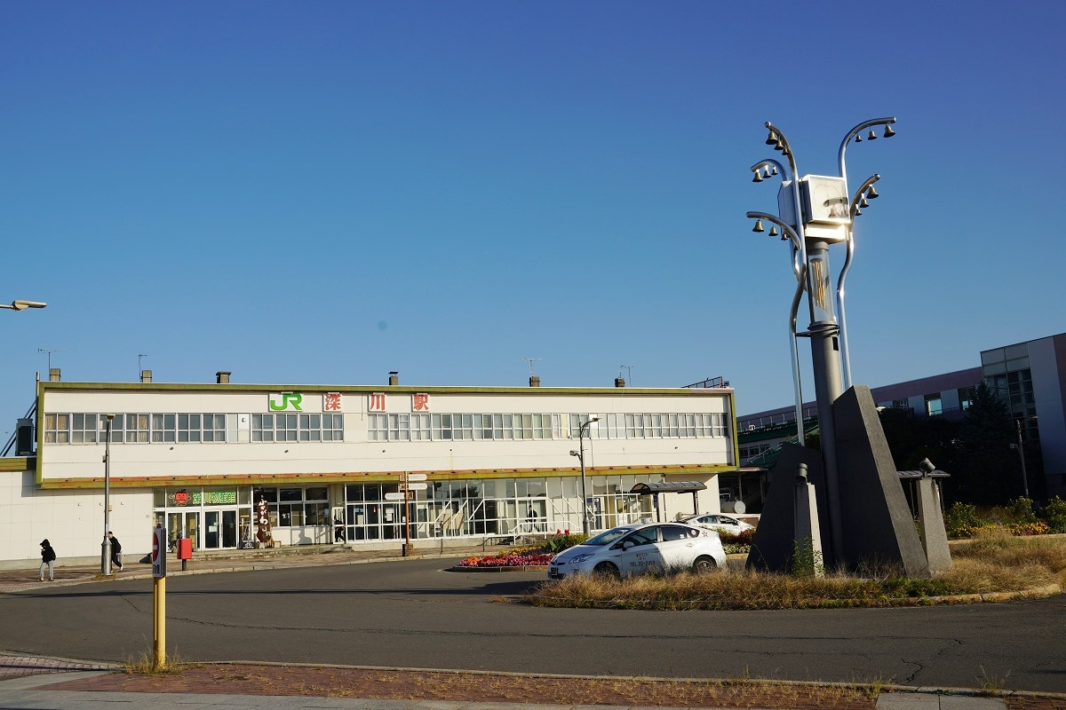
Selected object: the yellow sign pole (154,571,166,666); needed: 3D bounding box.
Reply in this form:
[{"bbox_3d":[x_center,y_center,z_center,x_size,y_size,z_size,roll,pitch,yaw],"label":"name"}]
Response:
[{"bbox_3d":[-4.415,3.159,12.288,0.145,1.081,0.145,3,-11,-30],"label":"yellow sign pole"}]

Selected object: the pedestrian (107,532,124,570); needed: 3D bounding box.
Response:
[{"bbox_3d":[-17.352,8.177,42.937,0.750,1.683,0.520,0,-10,-15],"label":"pedestrian"}]

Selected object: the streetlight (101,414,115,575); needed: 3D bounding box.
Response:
[{"bbox_3d":[-17.136,5.615,41.721,0.460,6.359,1.400,-1,-9,-8],"label":"streetlight"}]

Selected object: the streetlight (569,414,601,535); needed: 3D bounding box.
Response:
[{"bbox_3d":[2.604,6.274,50.347,1.600,6.359,0.450,0,-10,-15],"label":"streetlight"}]

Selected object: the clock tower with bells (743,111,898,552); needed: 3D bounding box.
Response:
[{"bbox_3d":[6.369,-0.312,22.757,3.200,10.022,3.200,3,-11,-30],"label":"clock tower with bells"}]

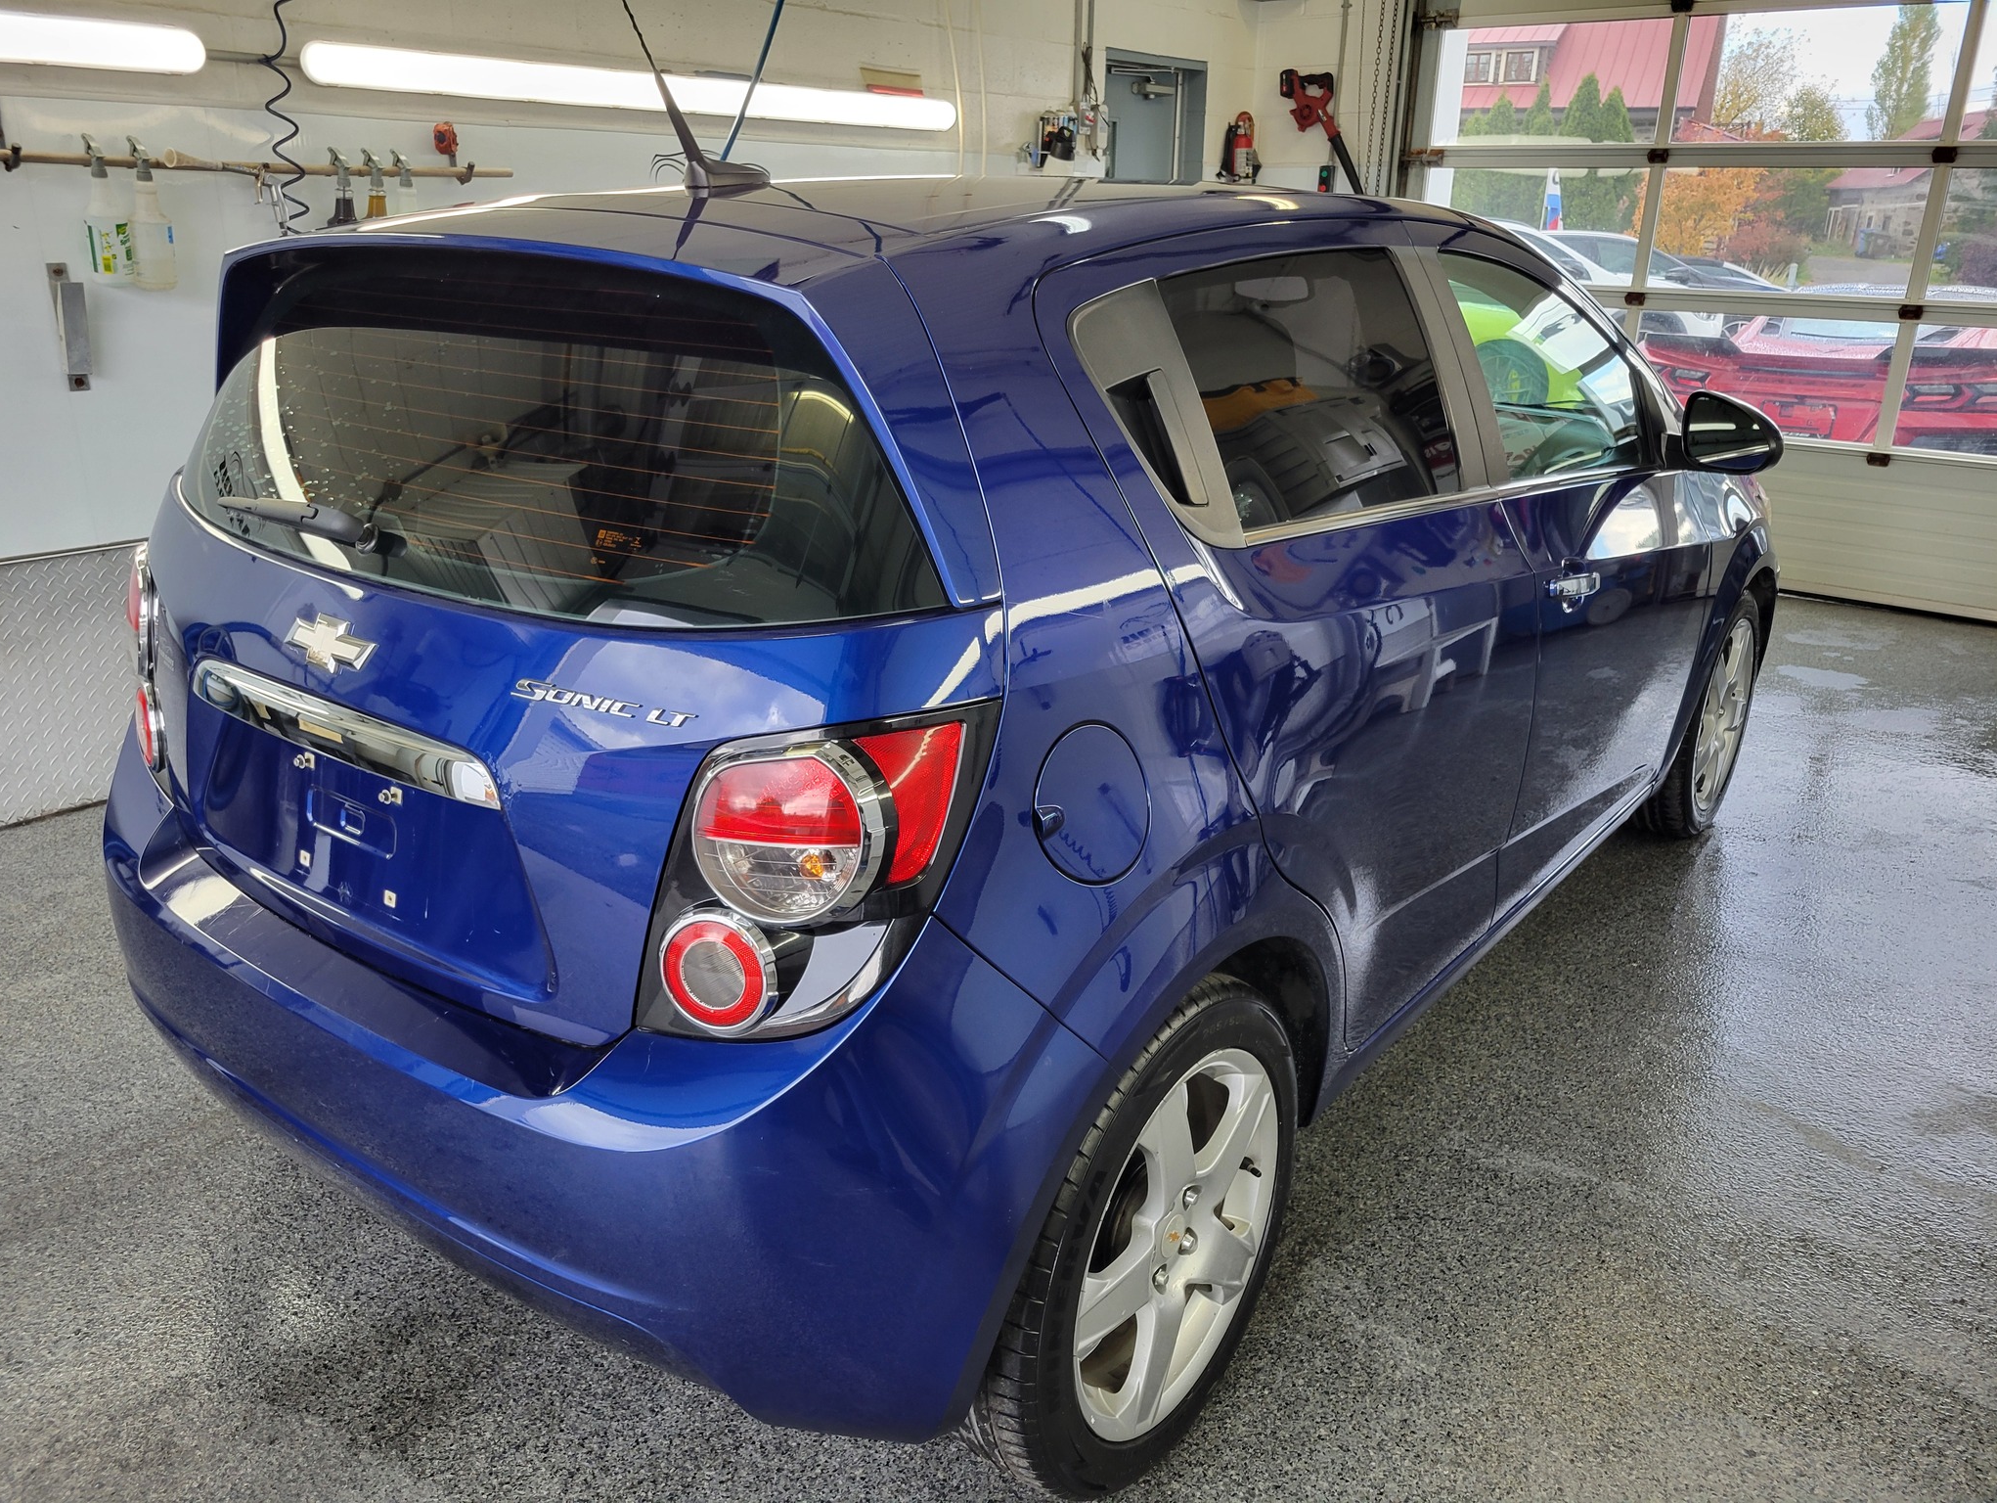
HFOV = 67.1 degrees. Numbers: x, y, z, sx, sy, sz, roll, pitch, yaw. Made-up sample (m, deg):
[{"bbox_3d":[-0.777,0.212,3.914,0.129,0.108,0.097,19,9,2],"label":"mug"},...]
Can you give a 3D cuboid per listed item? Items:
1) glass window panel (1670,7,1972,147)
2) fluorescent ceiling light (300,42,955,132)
[{"bbox_3d":[2.969,-2.463,5.495,0.930,0.445,0.030,16,25,35],"label":"glass window panel"},{"bbox_3d":[-0.889,-1.941,4.446,0.090,0.110,2.455,14,24,34],"label":"fluorescent ceiling light"}]

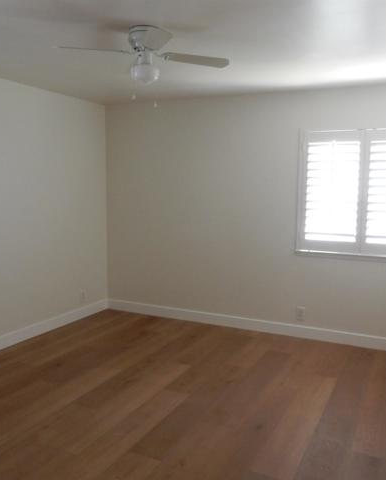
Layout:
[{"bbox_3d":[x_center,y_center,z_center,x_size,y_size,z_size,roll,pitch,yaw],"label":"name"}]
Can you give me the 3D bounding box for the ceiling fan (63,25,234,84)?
[{"bbox_3d":[-0.293,-1.093,2.792,0.980,0.330,0.980,4,7,26],"label":"ceiling fan"}]

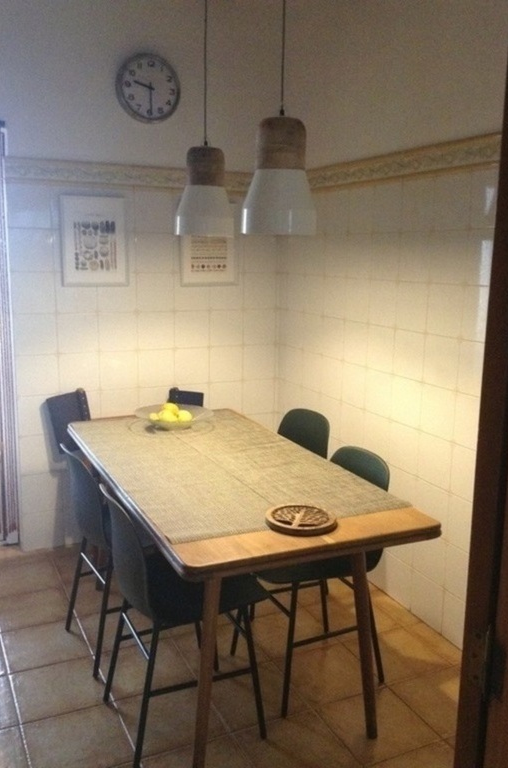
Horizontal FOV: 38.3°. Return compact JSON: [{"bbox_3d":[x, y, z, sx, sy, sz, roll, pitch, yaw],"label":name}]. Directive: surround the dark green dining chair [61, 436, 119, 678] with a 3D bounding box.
[{"bbox_3d":[-0.457,0.608,2.775,0.500,0.800,0.430,-4,12,-27],"label":"dark green dining chair"}]

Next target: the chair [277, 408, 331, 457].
[{"bbox_3d":[0.037,0.529,3.255,0.500,0.800,0.430,-6,12,-33],"label":"chair"}]

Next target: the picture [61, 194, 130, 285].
[{"bbox_3d":[-0.775,-0.695,3.579,0.325,0.435,0.025,-4,11,-24],"label":"picture"}]

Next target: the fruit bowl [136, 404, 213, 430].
[{"bbox_3d":[-0.340,0.149,3.149,0.336,0.070,0.336,1,10,0],"label":"fruit bowl"}]

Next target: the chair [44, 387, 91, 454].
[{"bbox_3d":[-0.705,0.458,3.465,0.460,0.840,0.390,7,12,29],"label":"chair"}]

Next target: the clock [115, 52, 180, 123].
[{"bbox_3d":[-0.511,-1.437,3.551,0.312,0.312,0.045,-4,11,-24],"label":"clock"}]

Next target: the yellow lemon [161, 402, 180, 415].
[{"bbox_3d":[-0.360,0.109,3.168,0.070,0.055,0.056,1,10,0],"label":"yellow lemon"}]

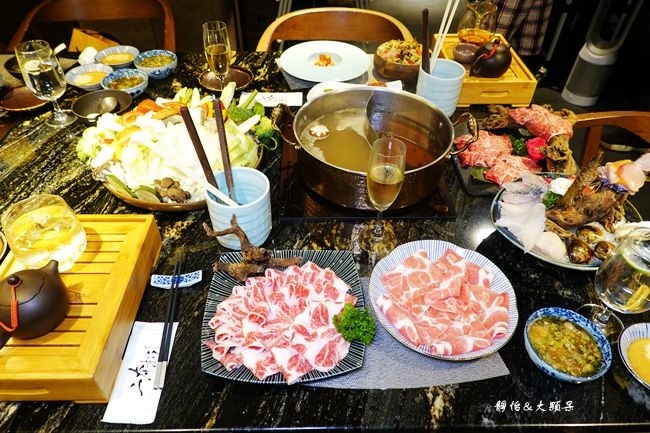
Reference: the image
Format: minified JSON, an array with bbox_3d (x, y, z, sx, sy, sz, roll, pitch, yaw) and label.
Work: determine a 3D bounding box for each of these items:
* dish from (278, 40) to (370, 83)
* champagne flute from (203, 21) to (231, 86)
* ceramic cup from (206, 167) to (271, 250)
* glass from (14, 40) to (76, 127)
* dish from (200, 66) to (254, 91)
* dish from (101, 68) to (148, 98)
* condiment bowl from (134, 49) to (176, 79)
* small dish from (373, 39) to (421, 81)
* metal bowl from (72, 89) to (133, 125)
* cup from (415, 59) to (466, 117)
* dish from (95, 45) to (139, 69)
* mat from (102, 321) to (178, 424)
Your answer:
[{"bbox_3d":[0.002,-0.419,1.223,0.258,0.045,0.258,0,43,0],"label":"dish"},{"bbox_3d":[-0.268,-0.386,1.084,0.060,0.186,0.060,0,43,0],"label":"champagne flute"},{"bbox_3d":[-0.138,-0.007,0.733,0.102,0.111,0.102,0,43,0],"label":"ceramic cup"},{"bbox_3d":[-0.639,-0.304,1.003,0.080,0.177,0.080,0,43,0],"label":"glass"},{"bbox_3d":[-0.269,-0.370,1.189,0.149,0.022,0.149,0,43,0],"label":"dish"},{"bbox_3d":[-0.490,-0.321,1.076,0.111,0.040,0.111,1,44,-1],"label":"dish"},{"bbox_3d":[-0.445,-0.399,1.155,0.110,0.042,0.110,1,44,-1],"label":"condiment bowl"},{"bbox_3d":[0.216,-0.442,1.231,0.150,0.068,0.150,0,43,0],"label":"small dish"},{"bbox_3d":[-0.511,-0.247,1.007,0.128,0.033,0.128,1,44,-1],"label":"metal bowl"},{"bbox_3d":[0.270,-0.301,1.025,0.103,0.102,0.103,1,44,0],"label":"cup"},{"bbox_3d":[-0.562,-0.425,1.188,0.119,0.033,0.119,1,44,-1],"label":"dish"},{"bbox_3d":[-0.244,0.206,0.585,0.066,0.004,0.144,-1,43,-1],"label":"mat"}]

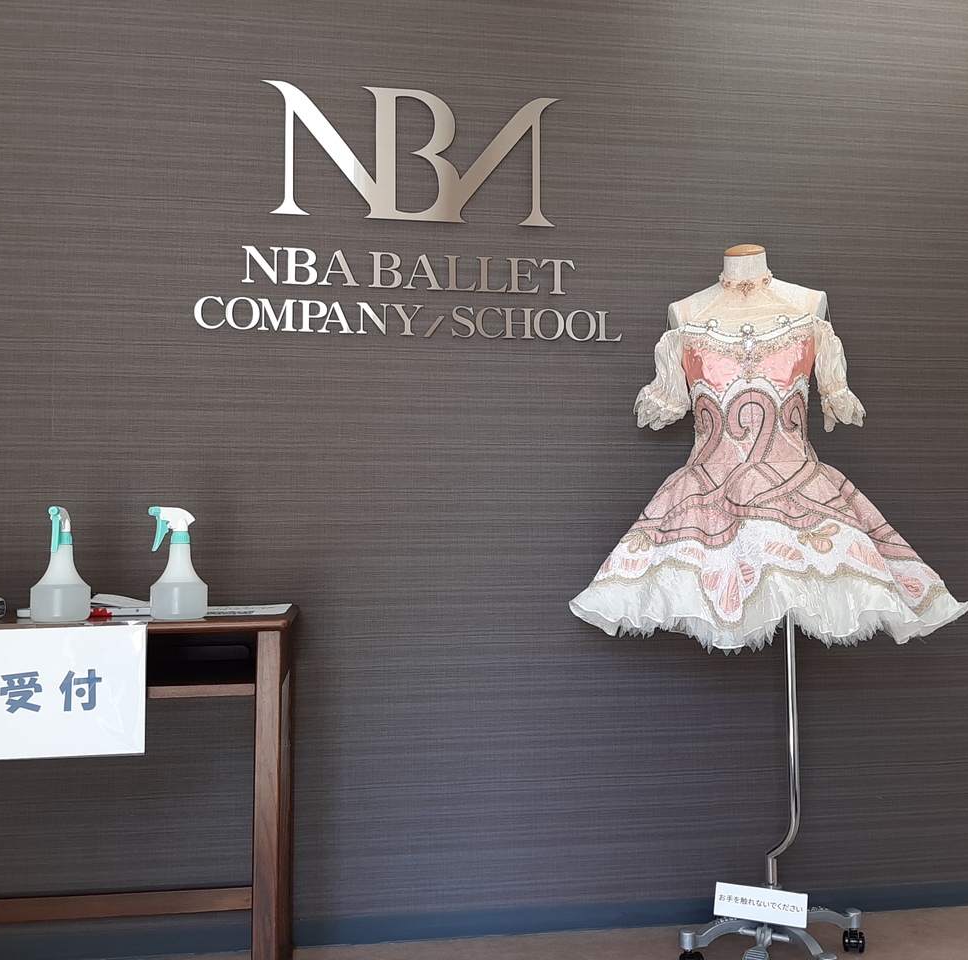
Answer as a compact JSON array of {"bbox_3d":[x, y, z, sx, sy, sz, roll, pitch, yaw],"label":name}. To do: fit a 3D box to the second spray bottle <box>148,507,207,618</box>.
[{"bbox_3d":[-0.546,0.147,1.718,0.104,0.196,0.098,3,-5,-37],"label":"second spray bottle"}]

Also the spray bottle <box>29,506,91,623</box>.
[{"bbox_3d":[-0.735,0.145,1.673,0.098,0.196,0.104,0,-4,-9],"label":"spray bottle"}]

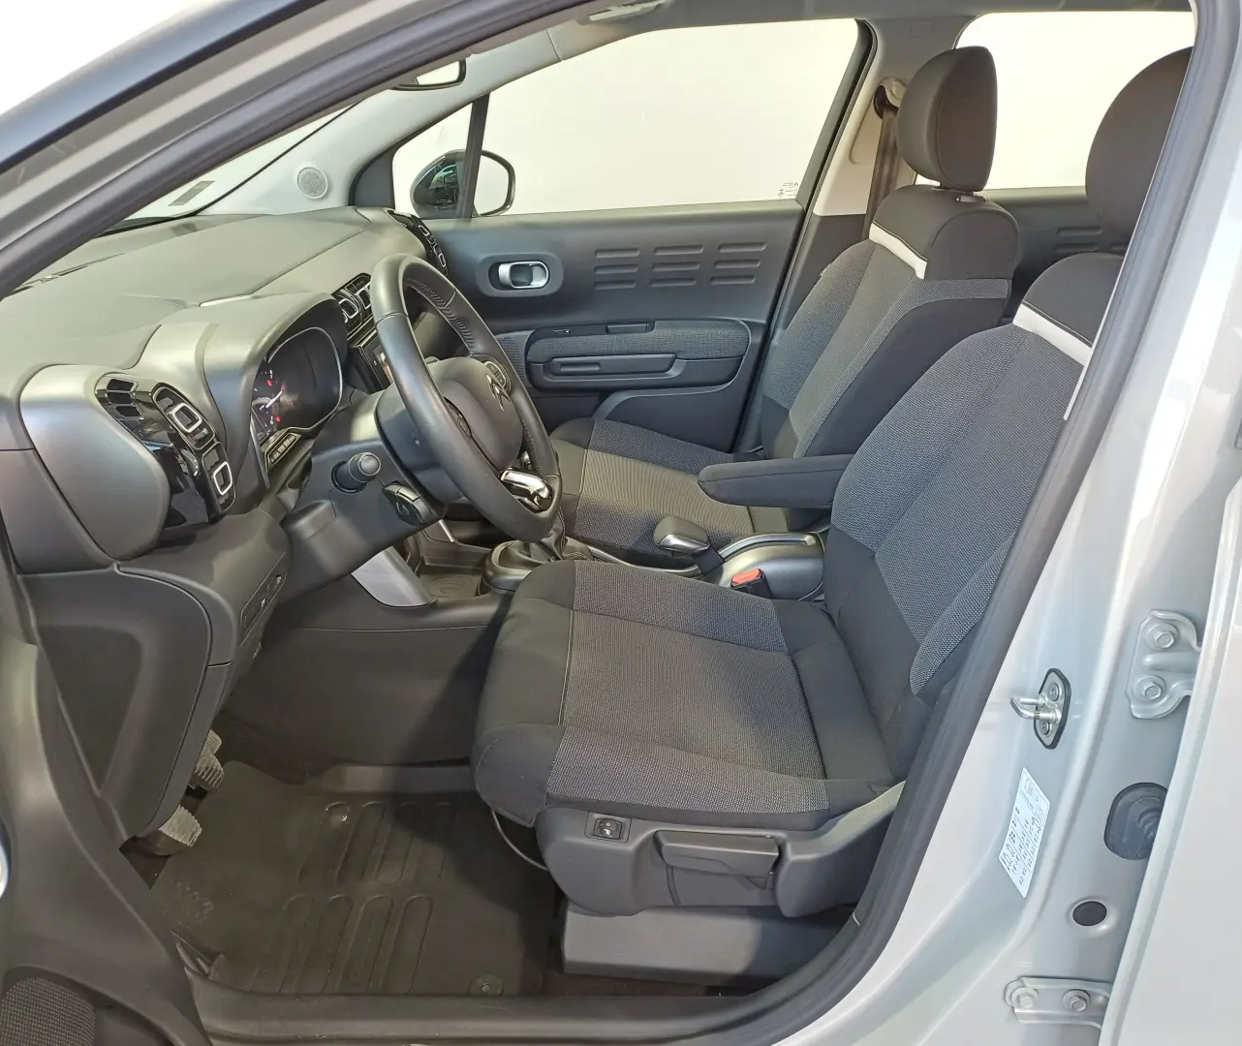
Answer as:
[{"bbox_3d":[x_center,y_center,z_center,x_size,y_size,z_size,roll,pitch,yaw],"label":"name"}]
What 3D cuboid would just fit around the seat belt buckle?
[{"bbox_3d":[0.207,0.110,1.577,0.052,0.080,0.030,-16,23,8],"label":"seat belt buckle"}]

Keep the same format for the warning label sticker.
[{"bbox_3d":[0.367,0.281,0.915,0.003,0.102,0.053,4,21,-6],"label":"warning label sticker"}]

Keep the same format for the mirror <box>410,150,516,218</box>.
[{"bbox_3d":[-0.355,-0.768,2.288,0.235,0.165,0.120,-10,25,-19],"label":"mirror"}]

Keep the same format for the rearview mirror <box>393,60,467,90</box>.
[{"bbox_3d":[-0.269,-0.628,1.359,0.035,0.070,0.240,5,25,15],"label":"rearview mirror"}]

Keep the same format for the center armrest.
[{"bbox_3d":[0.267,-0.072,1.545,0.320,0.075,0.085,-1,24,1],"label":"center armrest"}]

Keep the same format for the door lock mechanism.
[{"bbox_3d":[0.346,0.157,0.853,0.042,0.075,0.038,4,21,-6],"label":"door lock mechanism"}]

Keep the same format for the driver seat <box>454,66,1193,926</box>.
[{"bbox_3d":[0.232,-0.046,1.217,0.850,0.960,0.530,-1,24,1],"label":"driver seat"}]

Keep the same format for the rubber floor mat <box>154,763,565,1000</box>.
[{"bbox_3d":[-0.386,0.499,1.461,0.640,0.040,0.460,-1,24,1],"label":"rubber floor mat"}]

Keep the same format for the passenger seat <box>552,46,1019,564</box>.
[{"bbox_3d":[0.224,-0.341,1.869,0.850,0.980,0.530,-1,24,1],"label":"passenger seat"}]

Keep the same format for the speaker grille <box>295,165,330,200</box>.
[{"bbox_3d":[-0.625,-0.692,2.046,0.070,0.070,0.015,-13,9,-24],"label":"speaker grille"}]

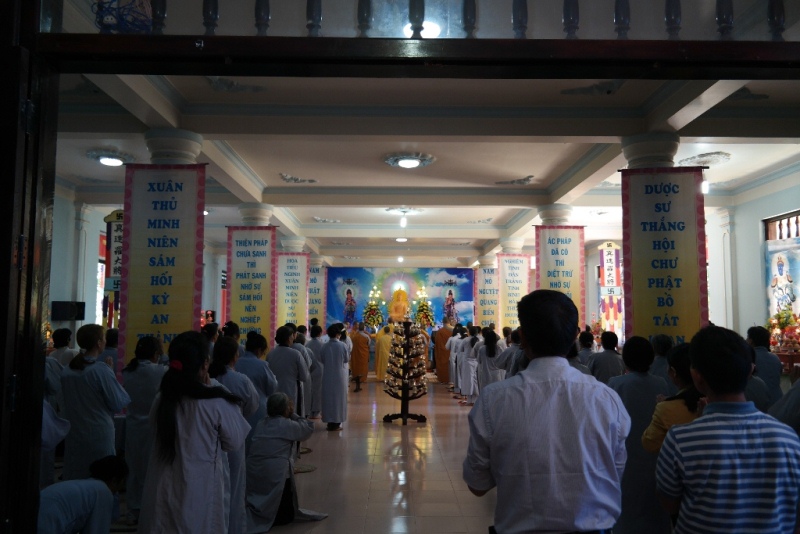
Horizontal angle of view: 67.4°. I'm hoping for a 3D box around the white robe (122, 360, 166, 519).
[{"bbox_3d":[-1.951,1.347,4.620,0.380,1.260,0.300,-1,-6,13],"label":"white robe"}]

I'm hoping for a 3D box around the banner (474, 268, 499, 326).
[{"bbox_3d":[2.552,1.203,17.102,0.820,2.450,0.040,0,-5,-1],"label":"banner"}]

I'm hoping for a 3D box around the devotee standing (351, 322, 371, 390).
[{"bbox_3d":[-1.043,2.290,15.845,0.550,1.640,0.420,0,-5,4],"label":"devotee standing"}]

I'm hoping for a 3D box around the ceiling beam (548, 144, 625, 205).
[{"bbox_3d":[2.661,-1.347,8.510,0.300,0.330,3.600,0,-5,-1],"label":"ceiling beam"}]

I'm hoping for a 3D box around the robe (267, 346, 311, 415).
[{"bbox_3d":[-1.325,1.525,7.072,0.440,1.240,0.360,-1,-6,11],"label":"robe"}]

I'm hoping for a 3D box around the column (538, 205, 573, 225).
[{"bbox_3d":[2.788,0.734,10.810,0.640,3.770,0.640,0,-6,-1],"label":"column"}]

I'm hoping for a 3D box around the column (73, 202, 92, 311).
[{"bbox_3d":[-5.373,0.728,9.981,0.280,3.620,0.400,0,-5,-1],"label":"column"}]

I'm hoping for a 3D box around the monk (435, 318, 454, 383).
[{"bbox_3d":[1.163,2.170,15.682,0.540,1.690,0.420,0,-5,1],"label":"monk"}]

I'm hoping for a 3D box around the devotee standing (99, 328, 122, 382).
[{"bbox_3d":[-3.295,1.459,6.865,0.460,1.490,0.380,0,-5,7],"label":"devotee standing"}]

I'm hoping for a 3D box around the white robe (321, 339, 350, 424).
[{"bbox_3d":[-0.990,1.702,9.025,0.450,1.260,0.340,0,-5,4],"label":"white robe"}]

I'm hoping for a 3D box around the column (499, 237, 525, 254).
[{"bbox_3d":[2.567,1.099,13.595,0.570,3.590,0.570,0,-5,-1],"label":"column"}]

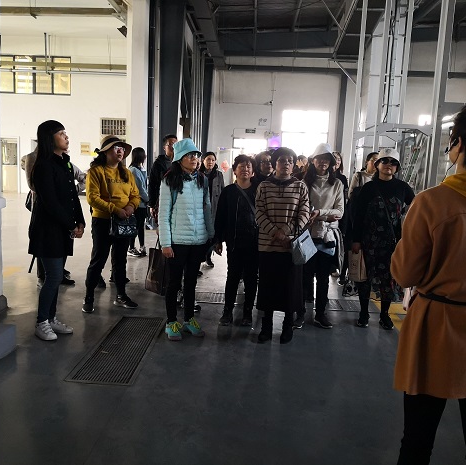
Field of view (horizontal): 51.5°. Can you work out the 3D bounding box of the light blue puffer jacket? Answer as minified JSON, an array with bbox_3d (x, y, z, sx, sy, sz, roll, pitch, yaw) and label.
[{"bbox_3d":[-0.390,-0.180,4.060,0.500,0.610,0.290,-1,8,-22],"label":"light blue puffer jacket"}]

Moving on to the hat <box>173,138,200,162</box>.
[{"bbox_3d":[-0.383,-0.672,3.987,0.250,0.170,0.270,-4,-8,-39],"label":"hat"}]

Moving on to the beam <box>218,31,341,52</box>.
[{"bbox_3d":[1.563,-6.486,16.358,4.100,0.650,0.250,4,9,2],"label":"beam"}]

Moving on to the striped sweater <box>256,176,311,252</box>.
[{"bbox_3d":[0.416,-0.148,3.980,0.470,0.640,0.300,3,7,4],"label":"striped sweater"}]

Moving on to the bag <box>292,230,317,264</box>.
[{"bbox_3d":[0.568,0.112,3.850,0.090,0.210,0.220,-6,15,40],"label":"bag"}]

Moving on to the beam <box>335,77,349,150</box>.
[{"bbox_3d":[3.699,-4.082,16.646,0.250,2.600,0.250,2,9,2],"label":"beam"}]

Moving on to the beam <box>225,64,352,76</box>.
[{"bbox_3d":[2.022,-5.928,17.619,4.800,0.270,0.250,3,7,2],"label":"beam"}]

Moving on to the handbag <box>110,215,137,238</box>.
[{"bbox_3d":[-1.003,-0.055,4.450,0.220,0.190,0.110,-4,11,-33],"label":"handbag"}]

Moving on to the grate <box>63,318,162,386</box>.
[{"bbox_3d":[-0.844,0.903,3.799,0.425,0.040,1.380,3,7,2],"label":"grate"}]

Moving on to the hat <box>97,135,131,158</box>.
[{"bbox_3d":[-1.112,-0.791,4.500,0.330,0.170,0.310,-16,-6,44],"label":"hat"}]

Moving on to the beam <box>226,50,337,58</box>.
[{"bbox_3d":[1.732,-6.358,17.274,4.200,0.240,0.240,3,7,2],"label":"beam"}]

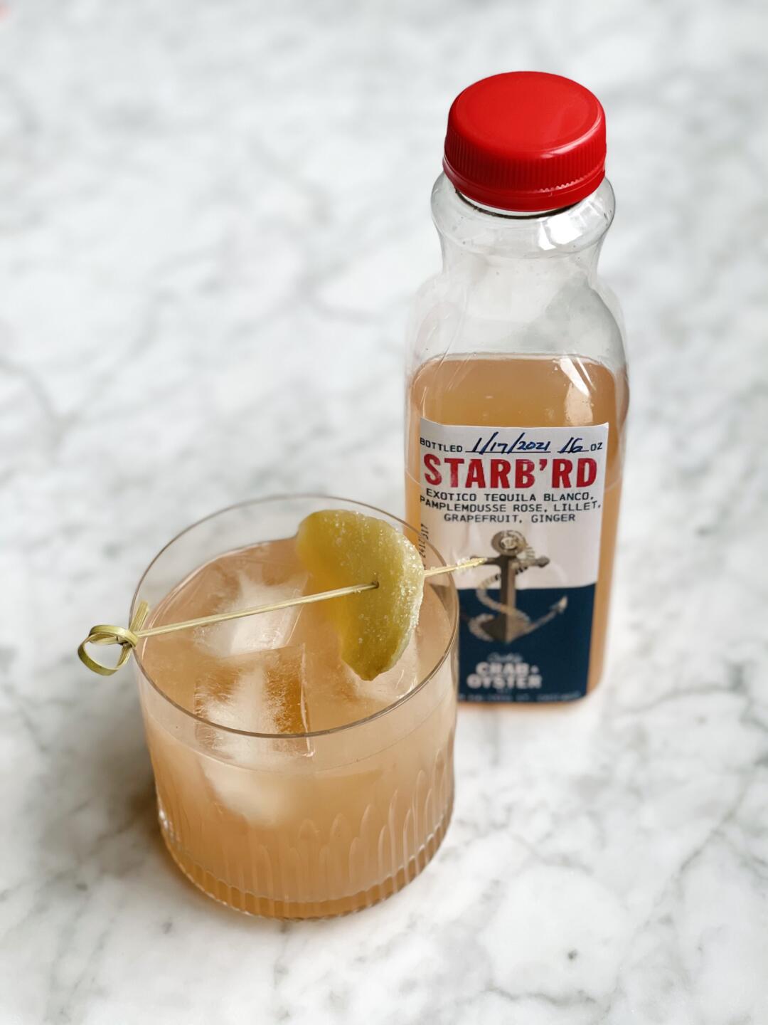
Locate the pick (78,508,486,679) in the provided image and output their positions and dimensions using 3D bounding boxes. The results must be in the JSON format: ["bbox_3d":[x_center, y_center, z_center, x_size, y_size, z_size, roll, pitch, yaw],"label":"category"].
[{"bbox_3d":[-0.026,0.024,0.509,0.114,0.030,0.040,-12,44,-12],"label":"pick"}]

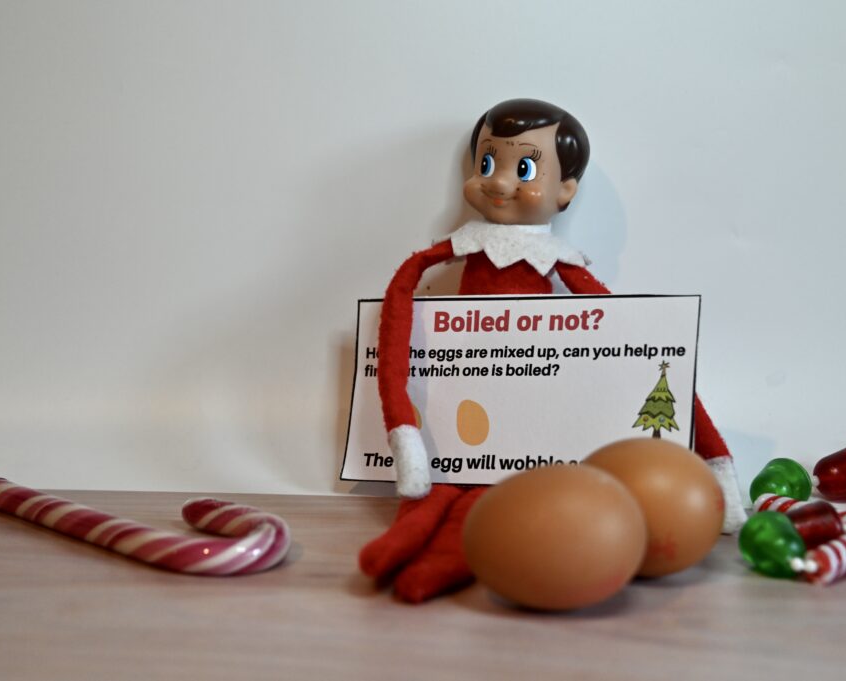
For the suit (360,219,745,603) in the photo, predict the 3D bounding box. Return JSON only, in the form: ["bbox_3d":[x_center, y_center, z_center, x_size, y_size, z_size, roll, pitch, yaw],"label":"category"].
[{"bbox_3d":[0.048,0.017,0.646,0.128,0.109,0.163,2,9,10],"label":"suit"}]

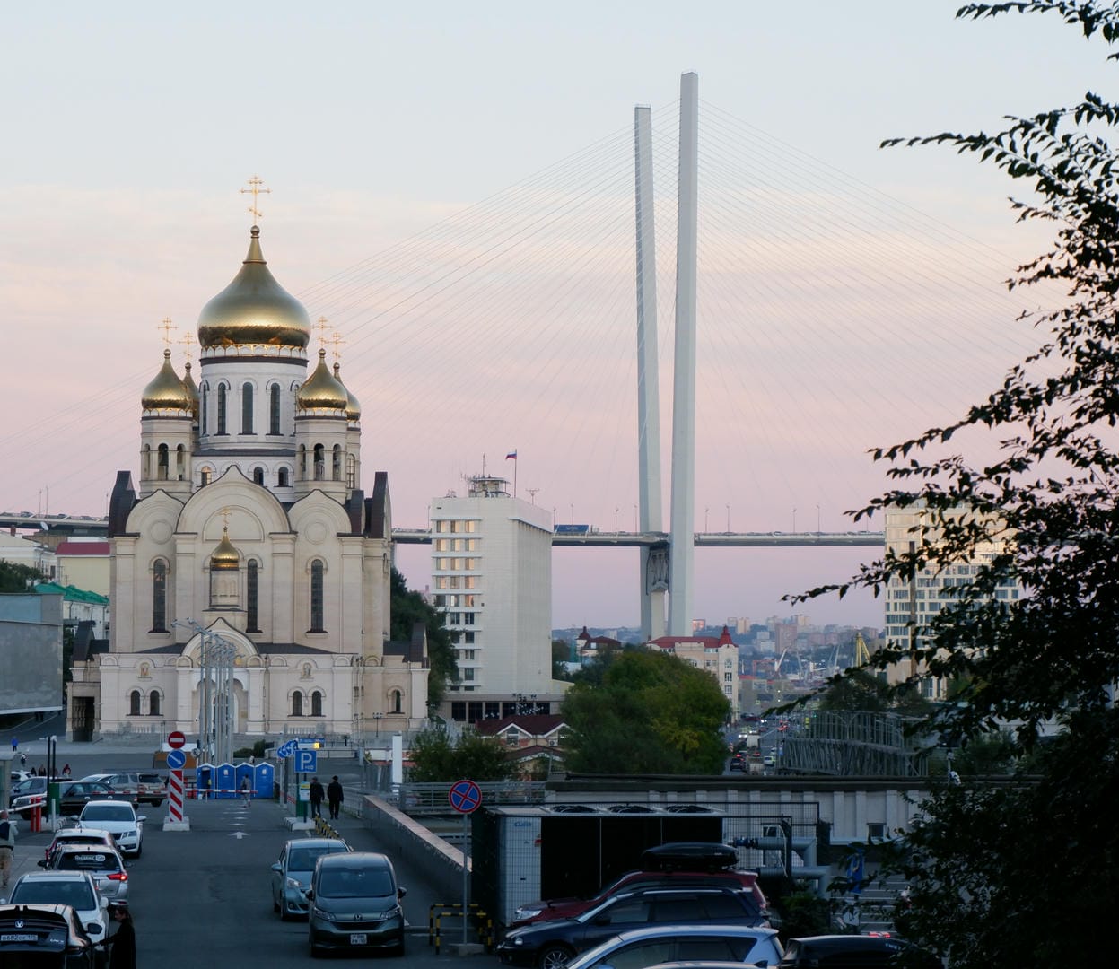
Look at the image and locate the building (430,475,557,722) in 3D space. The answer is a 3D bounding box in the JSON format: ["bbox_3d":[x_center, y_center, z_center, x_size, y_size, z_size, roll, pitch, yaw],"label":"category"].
[{"bbox_3d":[-12.523,23.632,602.489,16.000,45.000,55.000,0,-3,6],"label":"building"}]

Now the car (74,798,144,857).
[{"bbox_3d":[-12.101,9.247,83.396,1.810,1.470,4.600,0,-3,-7],"label":"car"}]

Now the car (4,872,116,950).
[{"bbox_3d":[-9.128,7.698,56.240,1.820,1.530,4.500,0,-3,-7],"label":"car"}]

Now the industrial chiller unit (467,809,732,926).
[{"bbox_3d":[0.970,7.430,60.700,4.350,2.250,2.200,0,-3,-5],"label":"industrial chiller unit"}]

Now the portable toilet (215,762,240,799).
[{"bbox_3d":[-19.718,17.486,183.883,1.140,2.220,1.180,0,-3,-6],"label":"portable toilet"}]

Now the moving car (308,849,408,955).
[{"bbox_3d":[-3.844,7.883,58.833,1.700,1.730,4.300,0,-3,-6],"label":"moving car"}]

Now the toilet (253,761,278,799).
[{"bbox_3d":[-17.440,17.486,183.883,1.140,2.220,1.180,0,-3,-6],"label":"toilet"}]

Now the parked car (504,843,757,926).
[{"bbox_3d":[1.416,7.569,56.348,4.500,1.900,1.800,0,-3,-7],"label":"parked car"}]

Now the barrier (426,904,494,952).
[{"bbox_3d":[-1.804,8.118,56.816,1.050,0.760,1.750,0,-3,-7],"label":"barrier"}]

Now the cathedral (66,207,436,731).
[{"bbox_3d":[-36.556,-1.554,374.766,43.000,64.000,55.000,0,-3,1],"label":"cathedral"}]

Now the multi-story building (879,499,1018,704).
[{"bbox_3d":[108.861,32.669,861.590,37.000,56.000,24.000,0,-3,0],"label":"multi-story building"}]

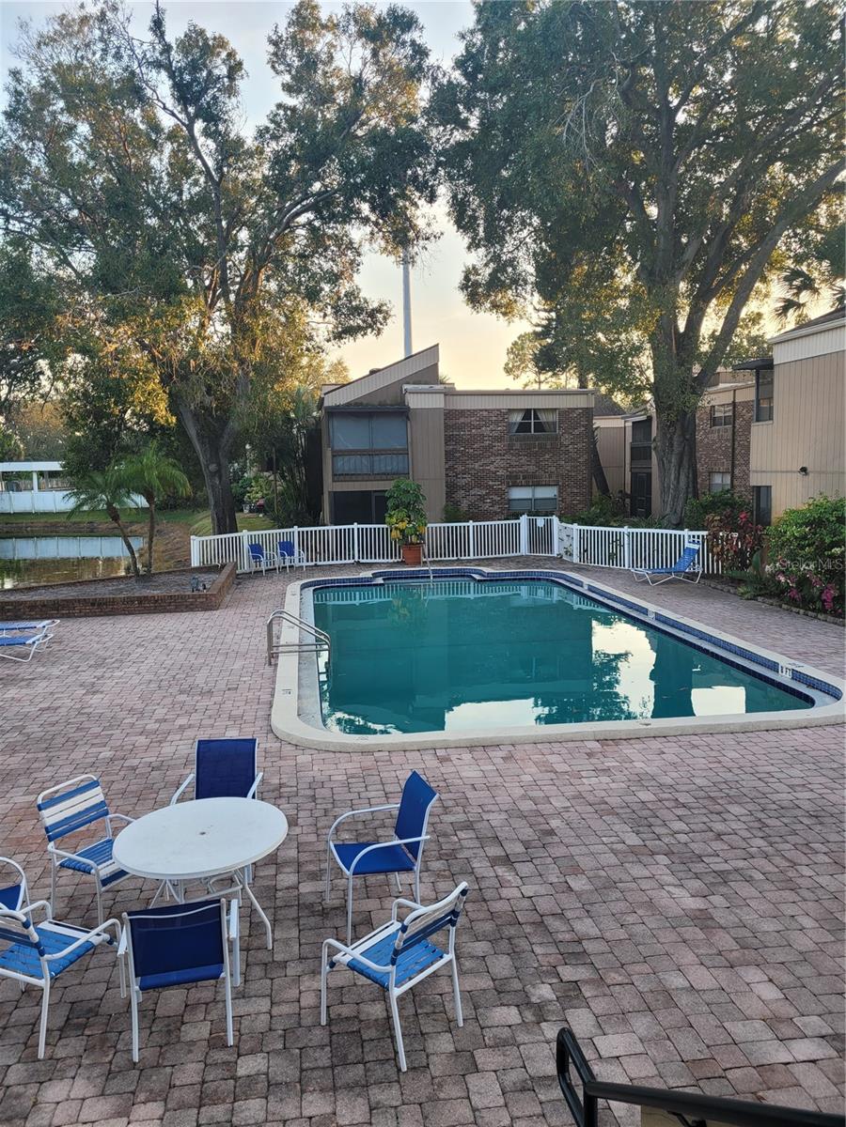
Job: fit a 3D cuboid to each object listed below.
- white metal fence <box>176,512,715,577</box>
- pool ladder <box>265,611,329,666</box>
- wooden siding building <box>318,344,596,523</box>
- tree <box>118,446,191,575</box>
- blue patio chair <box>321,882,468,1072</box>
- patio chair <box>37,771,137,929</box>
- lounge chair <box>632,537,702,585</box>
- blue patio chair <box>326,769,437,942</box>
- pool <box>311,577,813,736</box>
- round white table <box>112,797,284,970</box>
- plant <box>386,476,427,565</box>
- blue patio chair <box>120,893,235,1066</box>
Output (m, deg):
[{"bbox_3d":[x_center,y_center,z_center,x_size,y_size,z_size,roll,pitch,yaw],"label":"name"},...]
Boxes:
[{"bbox_3d":[0.516,-0.412,23.759,13.800,1.270,6.300,-2,7,-8],"label":"white metal fence"},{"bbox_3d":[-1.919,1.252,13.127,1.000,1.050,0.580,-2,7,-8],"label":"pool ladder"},{"bbox_3d":[0.574,-4.511,33.407,9.525,6.950,9.500,-2,7,-9],"label":"wooden siding building"},{"bbox_3d":[-7.027,-1.350,21.825,2.000,3.400,2.000,-2,7,-8],"label":"tree"},{"bbox_3d":[-0.143,2.115,4.592,0.657,0.847,0.565,5,9,42],"label":"blue patio chair"},{"bbox_3d":[-2.215,1.995,5.849,0.657,0.847,0.565,3,8,30],"label":"patio chair"},{"bbox_3d":[5.919,-0.016,20.460,1.620,1.010,0.660,-3,7,-17],"label":"lounge chair"},{"bbox_3d":[-0.271,1.917,5.624,0.670,0.890,0.610,-3,7,-19],"label":"blue patio chair"},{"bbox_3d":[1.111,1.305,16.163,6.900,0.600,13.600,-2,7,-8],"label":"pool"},{"bbox_3d":[-1.376,2.050,5.391,1.075,0.720,1.075,-2,7,-8],"label":"round white table"},{"bbox_3d":[-0.485,-1.246,24.975,1.200,2.560,1.200,-1,7,0],"label":"plant"},{"bbox_3d":[-1.307,2.109,4.599,0.606,0.895,0.698,-3,7,-13],"label":"blue patio chair"}]

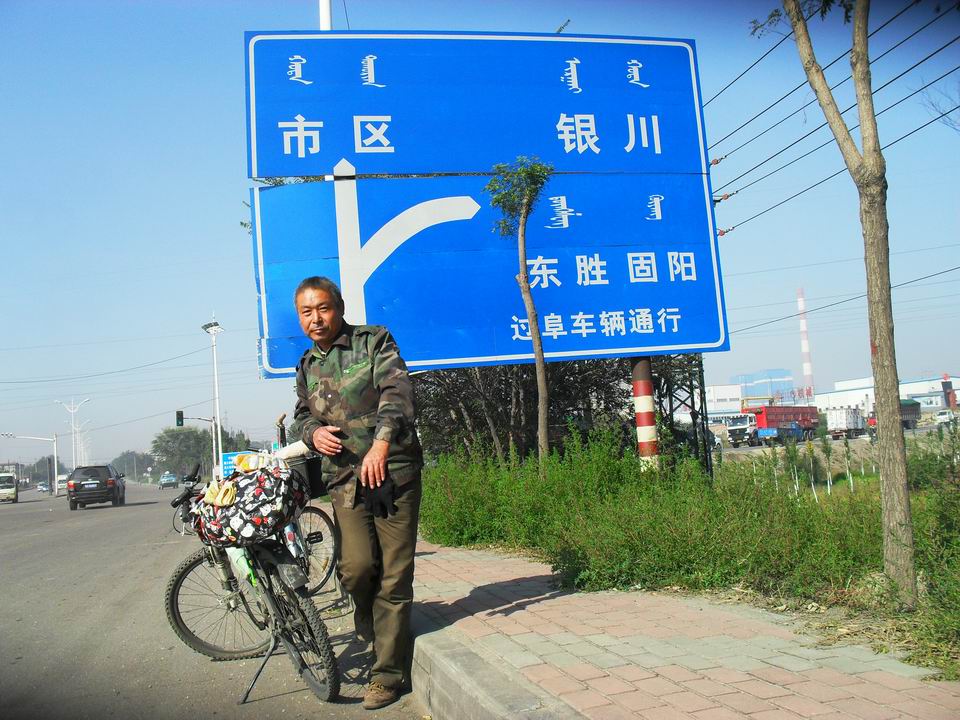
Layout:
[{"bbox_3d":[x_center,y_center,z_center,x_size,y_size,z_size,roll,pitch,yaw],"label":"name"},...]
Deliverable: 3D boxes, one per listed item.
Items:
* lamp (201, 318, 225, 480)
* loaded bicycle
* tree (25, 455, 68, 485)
[{"bbox_3d":[-13.946,2.348,51.469,1.150,9.200,1.100,3,-8,-45],"label":"lamp"},{"bbox_3d":[-1.089,1.011,4.735,0.620,1.080,1.570,0,-7,-29],"label":"loaded bicycle"},{"bbox_3d":[-94.011,23.994,210.398,9.000,7.800,8.500,-3,-6,0],"label":"tree"}]

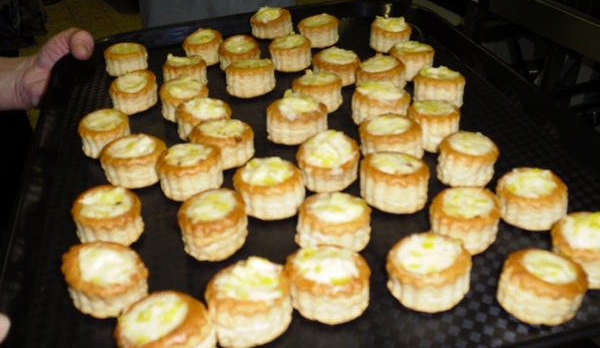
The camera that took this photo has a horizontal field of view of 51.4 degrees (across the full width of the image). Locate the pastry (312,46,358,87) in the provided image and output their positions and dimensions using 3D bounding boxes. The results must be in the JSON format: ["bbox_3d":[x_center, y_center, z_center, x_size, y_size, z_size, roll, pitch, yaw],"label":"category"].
[{"bbox_3d":[0.038,-0.112,0.646,0.048,0.026,0.048,-1,31,3],"label":"pastry"}]

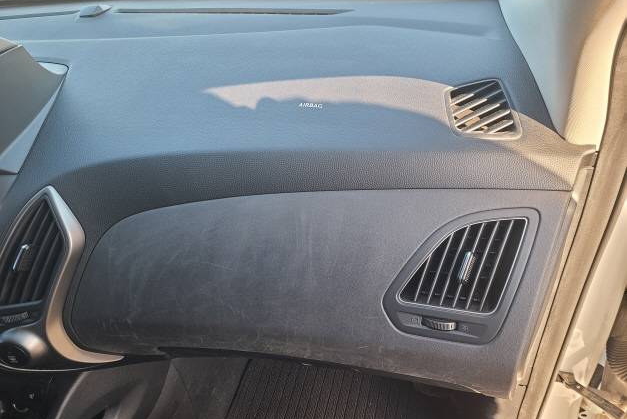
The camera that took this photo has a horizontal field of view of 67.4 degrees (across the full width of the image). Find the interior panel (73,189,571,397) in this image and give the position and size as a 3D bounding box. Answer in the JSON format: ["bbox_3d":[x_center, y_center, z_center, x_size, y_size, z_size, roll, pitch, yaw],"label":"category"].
[{"bbox_3d":[-0.049,0.042,0.532,0.560,0.245,0.125,4,38,13],"label":"interior panel"}]

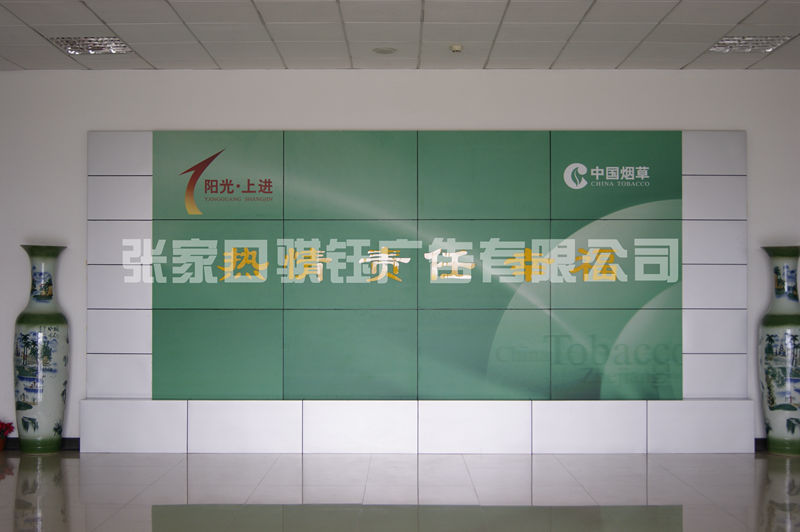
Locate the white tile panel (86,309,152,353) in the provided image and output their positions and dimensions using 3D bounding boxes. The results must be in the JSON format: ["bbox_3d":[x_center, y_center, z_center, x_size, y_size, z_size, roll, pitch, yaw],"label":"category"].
[{"bbox_3d":[-2.519,0.593,8.992,0.600,0.400,0.030,0,-1,0],"label":"white tile panel"}]

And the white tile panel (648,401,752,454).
[{"bbox_3d":[2.623,1.402,8.735,0.940,0.458,0.050,0,-1,0],"label":"white tile panel"}]

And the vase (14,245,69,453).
[{"bbox_3d":[-3.183,0.742,8.827,0.507,1.835,0.507,0,-1,0],"label":"vase"}]

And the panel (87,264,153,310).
[{"bbox_3d":[-2.516,0.187,8.998,0.584,0.401,0.040,0,-1,0],"label":"panel"}]

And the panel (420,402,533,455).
[{"bbox_3d":[0.652,1.404,8.735,0.992,0.462,0.050,0,-1,0],"label":"panel"}]

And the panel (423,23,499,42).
[{"bbox_3d":[0.468,-1.831,7.803,0.600,0.020,0.570,0,-1,0],"label":"panel"}]

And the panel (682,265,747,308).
[{"bbox_3d":[2.866,0.192,9.061,0.595,0.405,0.030,0,-1,0],"label":"panel"}]

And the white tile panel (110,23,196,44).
[{"bbox_3d":[-1.917,-1.826,7.802,0.600,0.020,0.570,0,-1,0],"label":"white tile panel"}]

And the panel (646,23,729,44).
[{"bbox_3d":[2.262,-1.833,7.792,0.600,0.025,0.600,0,-1,0],"label":"panel"}]

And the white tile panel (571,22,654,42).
[{"bbox_3d":[1.660,-1.826,7.804,0.600,0.020,0.570,0,-1,0],"label":"white tile panel"}]

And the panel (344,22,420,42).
[{"bbox_3d":[-0.130,-1.841,7.825,0.600,0.020,0.600,0,-1,0],"label":"panel"}]

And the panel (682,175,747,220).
[{"bbox_3d":[2.873,-0.620,9.081,0.597,0.408,0.030,0,-1,0],"label":"panel"}]

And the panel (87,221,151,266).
[{"bbox_3d":[-2.518,-0.213,9.005,0.585,0.400,0.040,0,-1,0],"label":"panel"}]

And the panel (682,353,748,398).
[{"bbox_3d":[2.830,0.989,9.001,0.584,0.404,0.050,0,-1,0],"label":"panel"}]

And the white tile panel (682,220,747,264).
[{"bbox_3d":[2.832,-0.214,9.018,0.582,0.401,0.050,0,-1,0],"label":"white tile panel"}]

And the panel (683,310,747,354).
[{"bbox_3d":[2.833,0.594,8.994,0.600,0.400,0.030,0,-1,0],"label":"panel"}]

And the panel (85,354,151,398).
[{"bbox_3d":[-2.518,0.993,8.982,0.600,0.400,0.030,0,-1,0],"label":"panel"}]

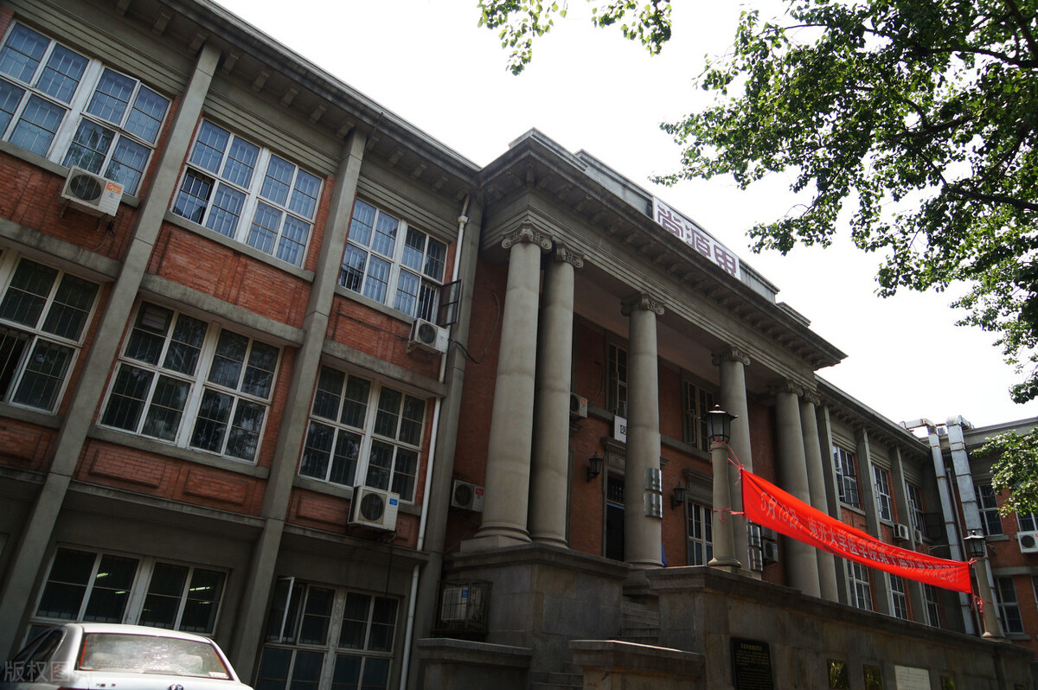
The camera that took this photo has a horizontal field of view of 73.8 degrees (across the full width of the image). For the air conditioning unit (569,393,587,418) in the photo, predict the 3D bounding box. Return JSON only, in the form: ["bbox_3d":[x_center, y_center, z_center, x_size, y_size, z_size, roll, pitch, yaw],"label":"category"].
[{"bbox_3d":[1.368,1.553,17.612,0.790,0.530,0.280,24,-32,-35],"label":"air conditioning unit"}]

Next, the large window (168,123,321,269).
[{"bbox_3d":[-5.111,-2.900,13.376,2.510,2.200,0.140,24,-32,-35],"label":"large window"}]

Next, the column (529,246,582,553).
[{"bbox_3d":[0.727,1.072,14.614,1.020,6.943,1.020,4,-26,2],"label":"column"}]

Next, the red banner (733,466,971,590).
[{"bbox_3d":[7.024,3.968,13.428,9.660,0.880,0.250,24,-32,-35],"label":"red banner"}]

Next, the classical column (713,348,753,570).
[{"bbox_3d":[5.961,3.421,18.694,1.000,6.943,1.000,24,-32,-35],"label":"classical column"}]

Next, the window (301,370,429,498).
[{"bbox_3d":[-2.950,1.755,13.520,2.510,2.200,0.140,24,-32,-35],"label":"window"}]

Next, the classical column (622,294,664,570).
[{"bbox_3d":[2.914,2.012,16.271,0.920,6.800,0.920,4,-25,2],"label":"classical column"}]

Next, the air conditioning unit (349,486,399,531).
[{"bbox_3d":[-2.662,3.013,12.633,0.840,0.650,0.310,24,-32,-35],"label":"air conditioning unit"}]

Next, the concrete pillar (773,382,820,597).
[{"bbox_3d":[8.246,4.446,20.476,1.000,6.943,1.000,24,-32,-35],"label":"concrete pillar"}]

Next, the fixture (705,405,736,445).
[{"bbox_3d":[3.154,1.256,11.052,0.530,0.670,0.530,24,-32,-35],"label":"fixture"}]

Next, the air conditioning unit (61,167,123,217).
[{"bbox_3d":[-6.494,-2.296,10.533,0.706,0.550,0.240,24,-32,-35],"label":"air conditioning unit"}]

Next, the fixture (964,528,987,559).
[{"bbox_3d":[11.649,5.063,17.635,0.520,0.670,0.520,24,-32,-35],"label":"fixture"}]

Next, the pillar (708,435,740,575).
[{"bbox_3d":[2.976,2.339,10.140,0.480,1.915,0.480,24,-32,-35],"label":"pillar"}]

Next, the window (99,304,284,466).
[{"bbox_3d":[-5.183,0.639,11.233,2.395,2.133,0.160,24,-32,-35],"label":"window"}]

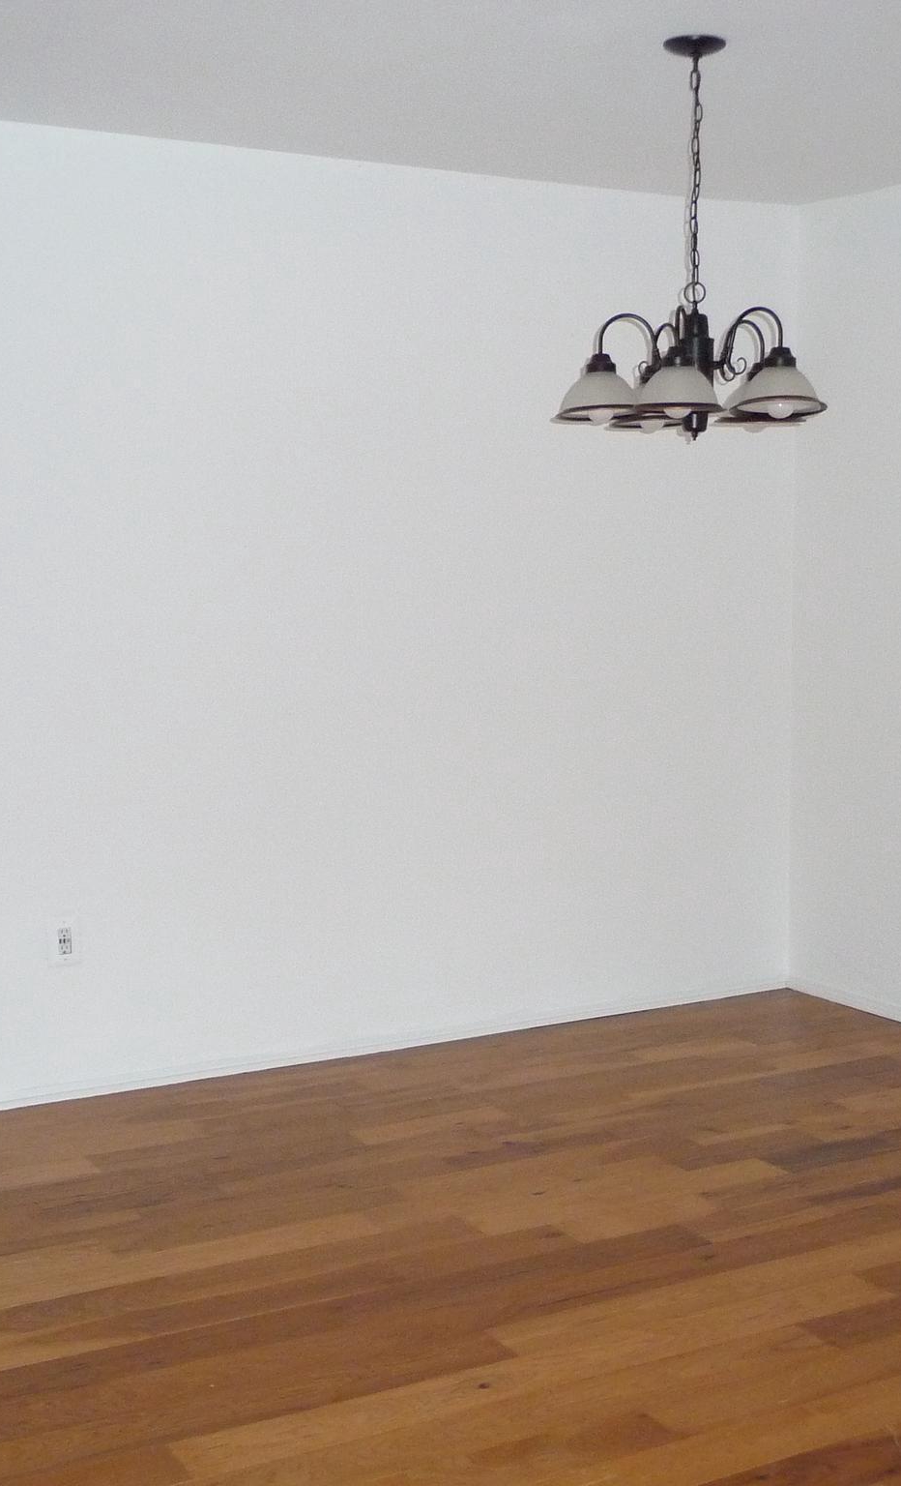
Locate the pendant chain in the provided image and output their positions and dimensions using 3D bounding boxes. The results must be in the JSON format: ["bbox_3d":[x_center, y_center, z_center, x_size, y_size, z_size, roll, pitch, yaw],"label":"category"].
[{"bbox_3d":[0.509,-1.170,3.592,0.040,0.525,0.035,0,6,3],"label":"pendant chain"}]

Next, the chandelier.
[{"bbox_3d":[0.510,-1.046,3.606,0.570,0.810,0.560,0,6,3],"label":"chandelier"}]

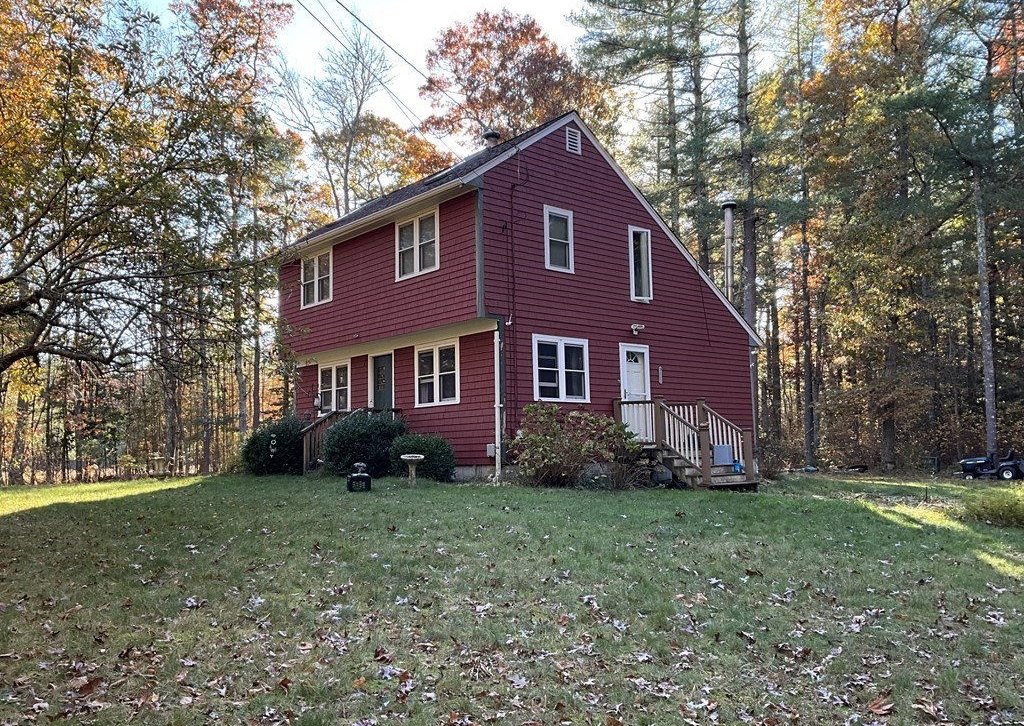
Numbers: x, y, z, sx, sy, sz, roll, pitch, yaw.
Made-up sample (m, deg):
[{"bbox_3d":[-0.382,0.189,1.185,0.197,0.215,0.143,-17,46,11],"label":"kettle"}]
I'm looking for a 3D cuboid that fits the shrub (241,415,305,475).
[{"bbox_3d":[-5.521,1.915,20.119,1.550,1.400,1.600,4,-7,-40],"label":"shrub"}]

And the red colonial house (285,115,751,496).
[{"bbox_3d":[0.001,-1.040,22.491,9.412,7.810,8.914,4,-7,-40],"label":"red colonial house"}]

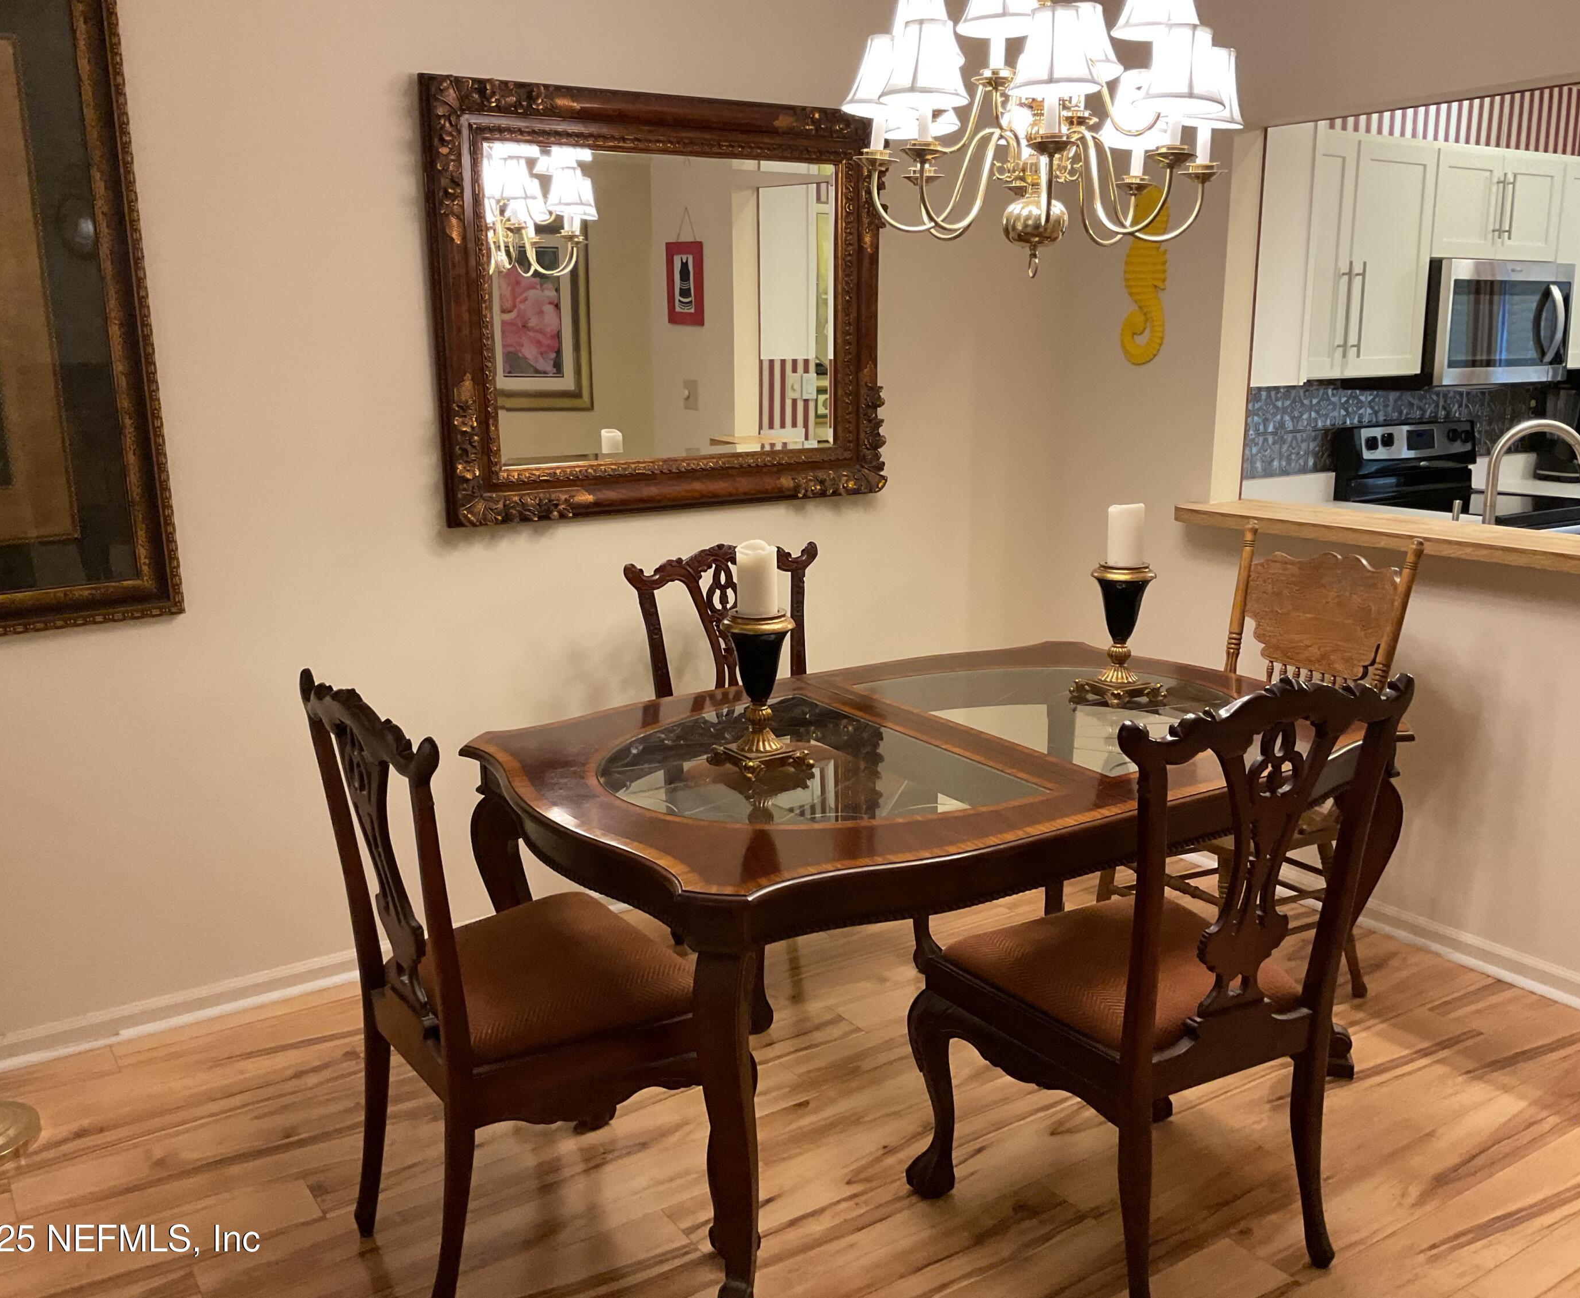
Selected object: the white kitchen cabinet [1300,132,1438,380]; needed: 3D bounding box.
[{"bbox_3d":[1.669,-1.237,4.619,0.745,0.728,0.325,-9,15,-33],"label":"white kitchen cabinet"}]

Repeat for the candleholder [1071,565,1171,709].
[{"bbox_3d":[0.724,-0.038,3.160,0.140,0.290,0.140,-9,15,-33],"label":"candleholder"}]

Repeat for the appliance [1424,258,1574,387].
[{"bbox_3d":[2.322,-1.133,5.032,0.760,0.407,0.420,-9,15,-33],"label":"appliance"}]

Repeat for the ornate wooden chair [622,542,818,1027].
[{"bbox_3d":[-0.004,0.294,3.518,0.570,1.020,0.560,-9,16,-34],"label":"ornate wooden chair"}]

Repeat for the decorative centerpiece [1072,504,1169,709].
[{"bbox_3d":[0.694,-0.102,3.041,0.154,0.410,0.154,-9,15,-33],"label":"decorative centerpiece"}]

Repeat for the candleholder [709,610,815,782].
[{"bbox_3d":[-0.053,0.077,2.691,0.140,0.290,0.140,-9,15,-33],"label":"candleholder"}]

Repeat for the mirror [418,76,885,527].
[{"bbox_3d":[-0.285,-0.852,3.627,1.235,0.995,0.070,-9,15,-33],"label":"mirror"}]

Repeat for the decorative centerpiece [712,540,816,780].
[{"bbox_3d":[-0.053,0.014,2.677,0.140,0.420,0.140,-9,15,-33],"label":"decorative centerpiece"}]

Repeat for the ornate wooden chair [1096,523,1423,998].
[{"bbox_3d":[1.070,0.279,3.406,0.570,1.080,0.470,-8,15,-31],"label":"ornate wooden chair"}]

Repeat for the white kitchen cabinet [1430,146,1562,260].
[{"bbox_3d":[2.390,-1.579,5.191,0.765,0.375,0.330,-9,15,-33],"label":"white kitchen cabinet"}]

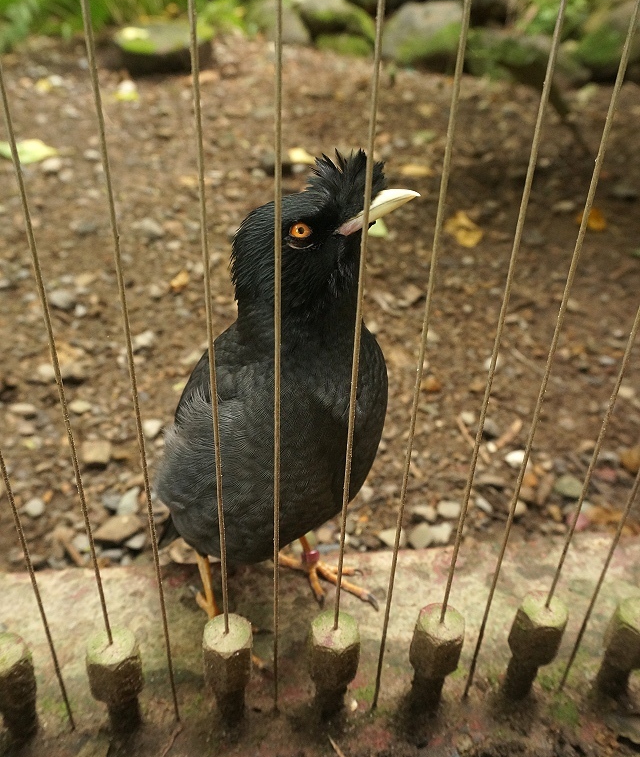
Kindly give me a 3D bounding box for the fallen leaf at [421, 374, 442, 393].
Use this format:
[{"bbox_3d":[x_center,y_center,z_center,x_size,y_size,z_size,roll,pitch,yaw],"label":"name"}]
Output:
[{"bbox_3d":[0.083,0.004,0.539,0.015,0.007,0.012,2,33,0],"label":"fallen leaf"}]

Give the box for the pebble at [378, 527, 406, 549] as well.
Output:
[{"bbox_3d":[0.040,0.088,0.394,0.015,0.009,0.010,2,33,0],"label":"pebble"}]

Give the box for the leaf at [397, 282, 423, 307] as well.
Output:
[{"bbox_3d":[0.083,-0.076,0.657,0.022,0.011,0.024,2,33,0],"label":"leaf"}]

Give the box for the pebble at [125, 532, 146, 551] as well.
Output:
[{"bbox_3d":[-0.099,0.087,0.386,0.011,0.006,0.008,-15,37,-25],"label":"pebble"}]

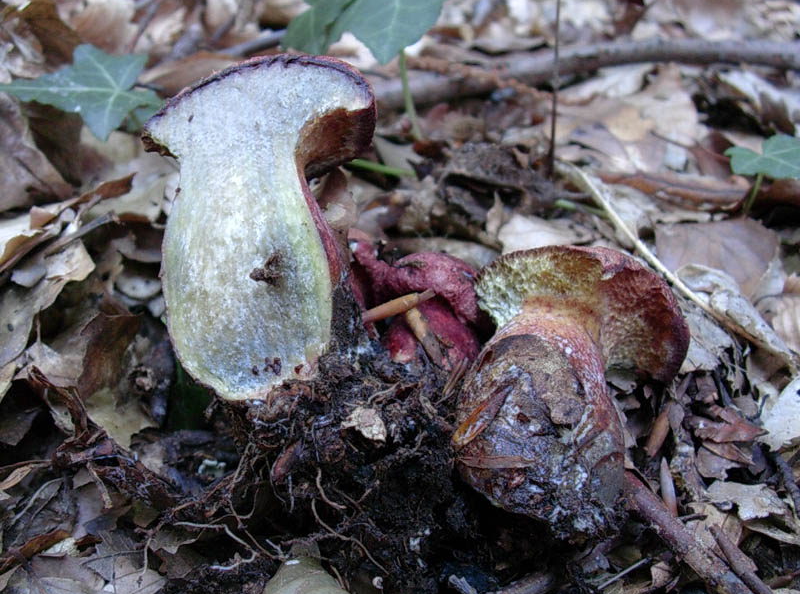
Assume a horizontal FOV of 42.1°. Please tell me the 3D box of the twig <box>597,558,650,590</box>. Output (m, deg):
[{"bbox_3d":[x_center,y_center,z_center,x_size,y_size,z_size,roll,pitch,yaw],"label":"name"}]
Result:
[{"bbox_3d":[0.076,0.093,0.352,0.024,0.002,0.002,-18,36,-30],"label":"twig"}]

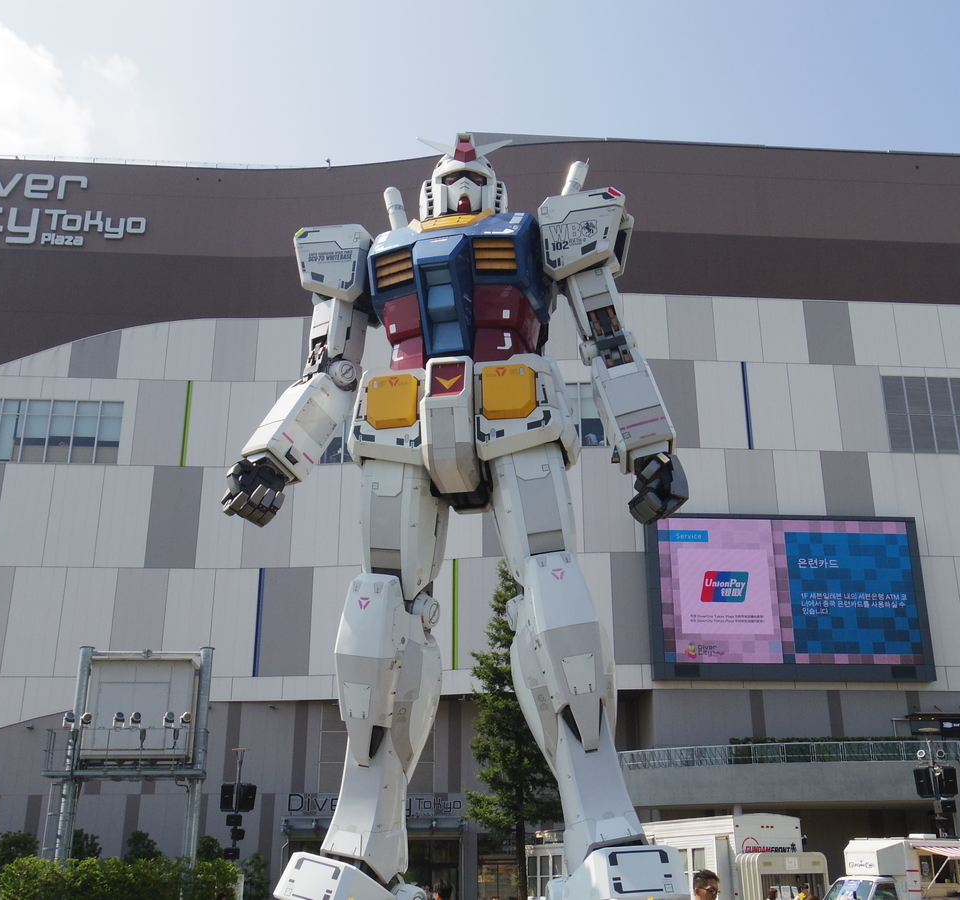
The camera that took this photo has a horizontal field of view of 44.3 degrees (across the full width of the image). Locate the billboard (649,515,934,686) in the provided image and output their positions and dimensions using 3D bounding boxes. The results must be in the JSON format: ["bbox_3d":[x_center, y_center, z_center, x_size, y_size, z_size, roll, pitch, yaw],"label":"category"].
[{"bbox_3d":[13.967,6.731,53.715,12.779,7.593,0.700,1,-21,-4],"label":"billboard"}]

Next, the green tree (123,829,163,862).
[{"bbox_3d":[-12.318,15.608,42.227,2.100,3.904,2.100,0,-21,0],"label":"green tree"}]

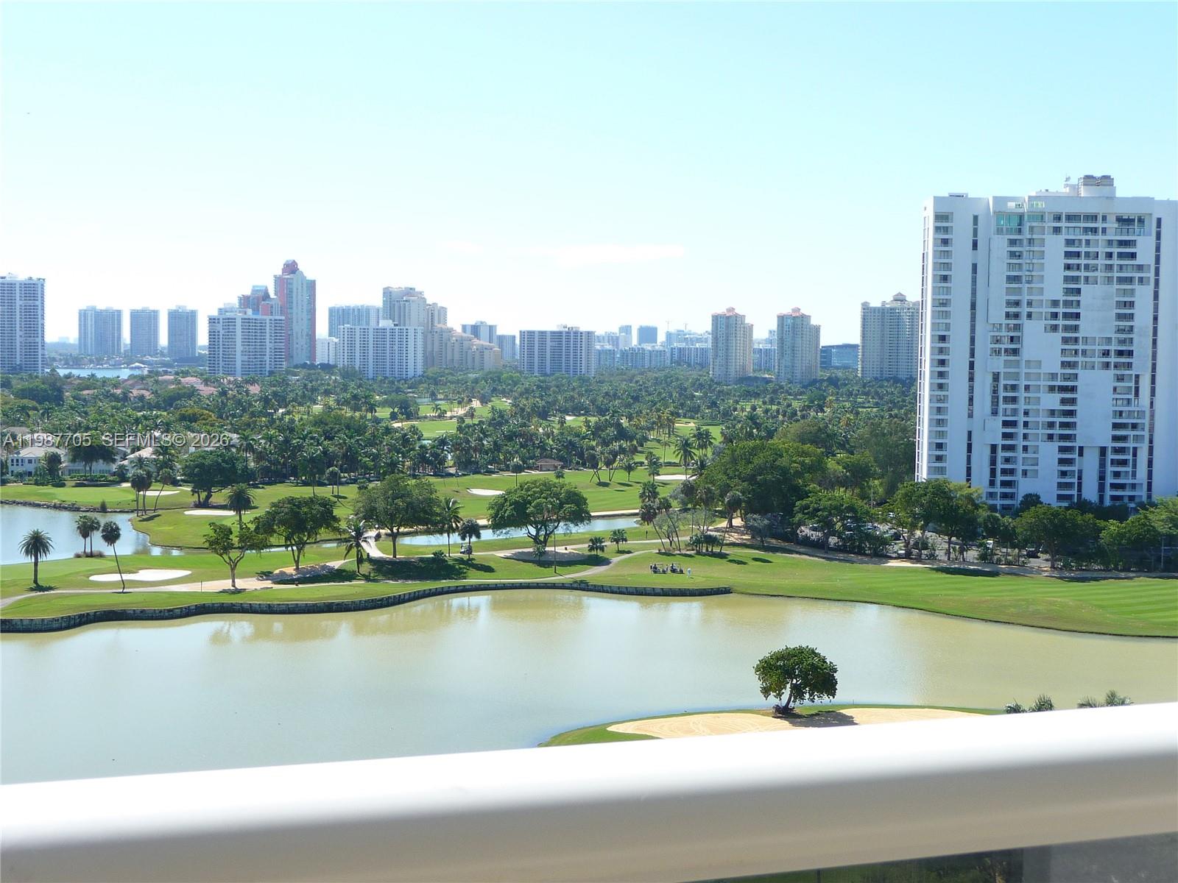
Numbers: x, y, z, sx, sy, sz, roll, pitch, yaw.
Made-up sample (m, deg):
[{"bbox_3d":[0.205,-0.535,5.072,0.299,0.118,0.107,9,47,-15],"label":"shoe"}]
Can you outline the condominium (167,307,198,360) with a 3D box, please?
[{"bbox_3d":[-621.580,-161.320,2498.810,45.000,92.400,28.000,0,3,-6],"label":"condominium"}]

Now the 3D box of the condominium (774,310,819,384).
[{"bbox_3d":[182.240,-77.940,1416.200,27.500,75.280,26.000,4,5,42],"label":"condominium"}]

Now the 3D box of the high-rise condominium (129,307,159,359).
[{"bbox_3d":[-687.310,-162.050,2523.040,43.500,89.280,28.000,0,3,-7],"label":"high-rise condominium"}]

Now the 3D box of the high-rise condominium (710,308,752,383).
[{"bbox_3d":[127.100,-80.540,1442.180,26.500,75.950,25.500,4,4,40],"label":"high-rise condominium"}]

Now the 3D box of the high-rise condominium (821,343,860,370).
[{"bbox_3d":[303.870,-95.160,1974.570,40.000,46.560,28.000,0,4,-16],"label":"high-rise condominium"}]

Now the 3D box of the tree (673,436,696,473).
[{"bbox_3d":[29.760,5.160,501.130,7.200,14.010,7.200,1,3,3],"label":"tree"}]

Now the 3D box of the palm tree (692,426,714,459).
[{"bbox_3d":[38.180,2.310,544.620,7.600,14.760,7.600,1,3,4],"label":"palm tree"}]

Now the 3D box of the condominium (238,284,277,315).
[{"bbox_3d":[-338.900,-111.480,1682.610,39.000,97.090,28.000,1,3,9],"label":"condominium"}]

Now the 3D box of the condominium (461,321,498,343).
[{"bbox_3d":[-157.650,-135.520,2340.790,50.000,71.680,27.000,0,3,-9],"label":"condominium"}]

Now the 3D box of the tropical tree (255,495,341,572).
[{"bbox_3d":[-52.500,16.620,294.040,15.500,13.570,14.500,0,3,-10],"label":"tropical tree"}]

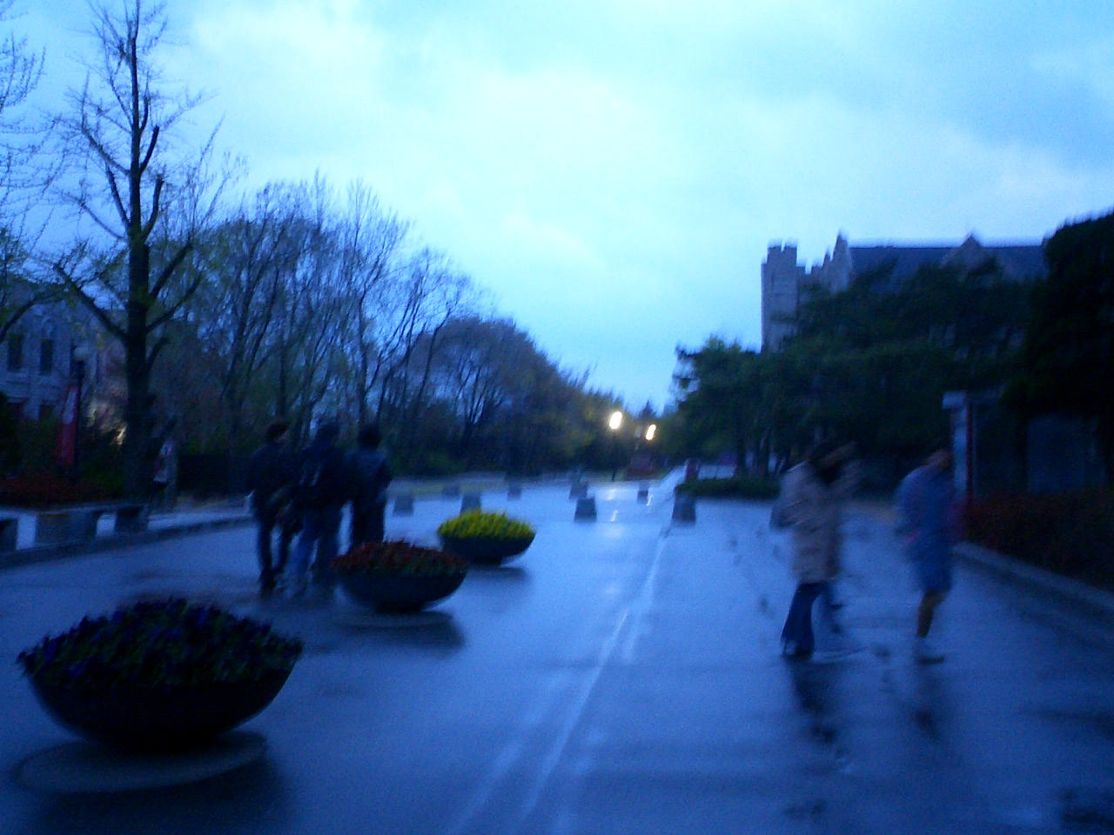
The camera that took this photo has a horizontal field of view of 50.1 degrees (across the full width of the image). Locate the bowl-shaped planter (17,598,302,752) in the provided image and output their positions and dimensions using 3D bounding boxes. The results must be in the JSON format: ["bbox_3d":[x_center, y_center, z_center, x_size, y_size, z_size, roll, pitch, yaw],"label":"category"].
[{"bbox_3d":[-2.056,1.295,6.150,1.460,0.730,1.460,0,-2,0],"label":"bowl-shaped planter"}]

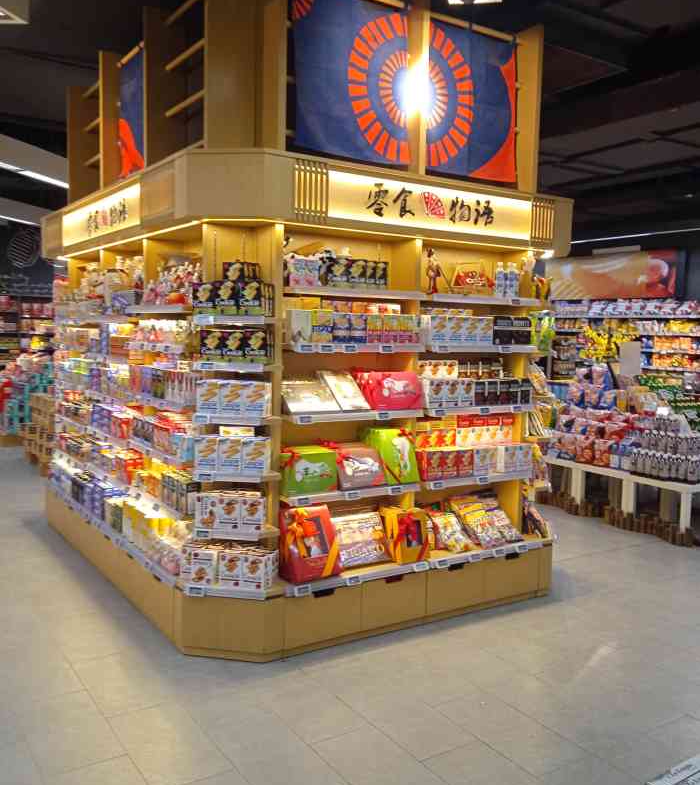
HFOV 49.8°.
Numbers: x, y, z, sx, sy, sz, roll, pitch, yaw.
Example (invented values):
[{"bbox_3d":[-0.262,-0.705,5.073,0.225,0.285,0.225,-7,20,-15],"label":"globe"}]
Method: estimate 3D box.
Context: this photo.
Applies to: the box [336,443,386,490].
[{"bbox_3d":[0.029,0.400,3.964,0.270,0.195,0.100,-2,-4,-34],"label":"box"}]

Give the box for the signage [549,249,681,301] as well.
[{"bbox_3d":[3.806,-1.666,11.003,0.070,0.615,2.382,-2,6,-34],"label":"signage"}]

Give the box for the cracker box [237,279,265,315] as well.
[{"bbox_3d":[-0.455,-0.439,3.556,0.112,0.162,0.054,2,5,11],"label":"cracker box"}]

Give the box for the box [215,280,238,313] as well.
[{"bbox_3d":[-0.592,-0.460,3.703,0.117,0.165,0.057,2,5,11],"label":"box"}]

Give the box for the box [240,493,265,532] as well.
[{"bbox_3d":[-0.460,0.591,3.640,0.113,0.170,0.054,2,5,11],"label":"box"}]

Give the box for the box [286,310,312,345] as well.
[{"bbox_3d":[-0.252,-0.323,3.751,0.115,0.162,0.058,-2,6,-34],"label":"box"}]

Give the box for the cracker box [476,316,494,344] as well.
[{"bbox_3d":[0.760,-0.344,4.310,0.110,0.160,0.053,-2,6,-34],"label":"cracker box"}]

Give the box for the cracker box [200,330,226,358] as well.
[{"bbox_3d":[-0.658,-0.218,3.645,0.111,0.159,0.054,2,5,11],"label":"cracker box"}]

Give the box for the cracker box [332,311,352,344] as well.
[{"bbox_3d":[-0.054,-0.327,3.884,0.110,0.158,0.057,-2,6,-34],"label":"cracker box"}]

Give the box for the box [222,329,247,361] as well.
[{"bbox_3d":[-0.569,-0.227,3.757,0.115,0.158,0.057,2,5,11],"label":"box"}]

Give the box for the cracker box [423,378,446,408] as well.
[{"bbox_3d":[0.470,0.014,4.154,0.109,0.165,0.056,-2,6,-34],"label":"cracker box"}]

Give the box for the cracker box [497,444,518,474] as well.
[{"bbox_3d":[0.959,0.408,4.583,0.119,0.178,0.060,-2,6,-34],"label":"cracker box"}]

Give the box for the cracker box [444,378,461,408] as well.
[{"bbox_3d":[0.578,0.006,4.343,0.109,0.155,0.057,-2,6,-34],"label":"cracker box"}]

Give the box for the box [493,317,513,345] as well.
[{"bbox_3d":[0.893,-0.362,4.457,0.139,0.167,0.055,-2,6,-34],"label":"box"}]

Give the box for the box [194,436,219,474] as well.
[{"bbox_3d":[-0.707,0.319,3.772,0.118,0.187,0.055,2,5,10],"label":"box"}]

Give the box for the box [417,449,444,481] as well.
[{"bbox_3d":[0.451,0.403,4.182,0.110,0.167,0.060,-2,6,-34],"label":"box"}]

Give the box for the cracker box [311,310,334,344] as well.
[{"bbox_3d":[-0.147,-0.319,3.703,0.115,0.159,0.053,-2,6,-34],"label":"cracker box"}]

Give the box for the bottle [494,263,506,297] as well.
[{"bbox_3d":[0.904,-0.674,4.528,0.058,0.212,0.058,1,5,0],"label":"bottle"}]

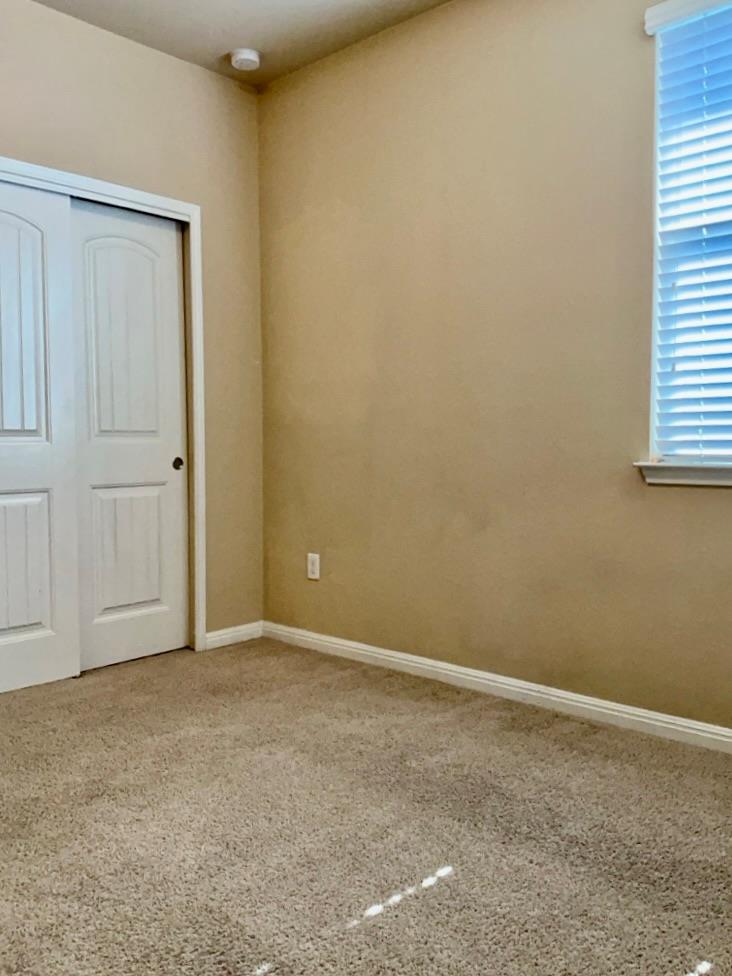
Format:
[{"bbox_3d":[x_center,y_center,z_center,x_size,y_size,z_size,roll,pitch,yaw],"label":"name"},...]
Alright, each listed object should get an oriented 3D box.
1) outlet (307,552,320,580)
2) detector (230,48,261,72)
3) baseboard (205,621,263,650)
[{"bbox_3d":[-0.248,0.375,3.643,0.074,0.118,0.010,3,4,42],"label":"outlet"},{"bbox_3d":[-0.537,-1.910,3.402,0.125,0.046,0.125,0,3,0],"label":"detector"},{"bbox_3d":[-0.654,0.728,3.781,0.015,0.082,0.355,3,4,42],"label":"baseboard"}]

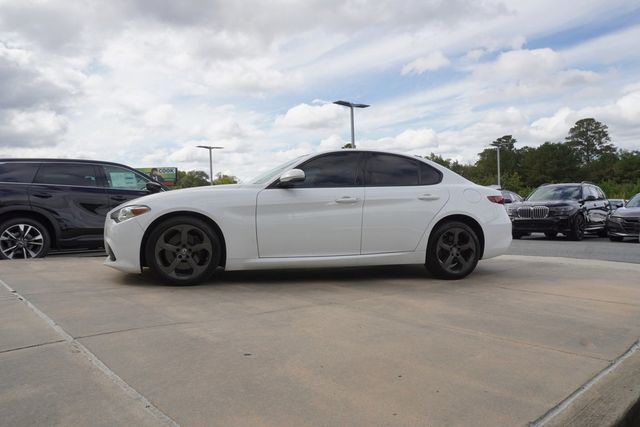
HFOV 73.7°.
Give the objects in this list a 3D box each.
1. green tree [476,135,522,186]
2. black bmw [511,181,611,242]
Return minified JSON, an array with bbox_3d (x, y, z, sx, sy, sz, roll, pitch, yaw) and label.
[{"bbox_3d":[24.900,-5.000,60.000,6.600,11.600,6.400,0,0,23],"label":"green tree"},{"bbox_3d":[8.170,-0.120,14.400,5.130,1.800,2.020,0,0,-44],"label":"black bmw"}]

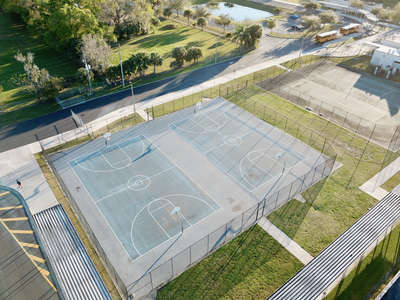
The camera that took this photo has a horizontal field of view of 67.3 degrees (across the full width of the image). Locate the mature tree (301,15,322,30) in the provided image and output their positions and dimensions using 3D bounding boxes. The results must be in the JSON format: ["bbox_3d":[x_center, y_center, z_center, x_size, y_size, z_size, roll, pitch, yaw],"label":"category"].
[{"bbox_3d":[46.259,-52.385,124.473,6.468,6.174,6.468,1,37,-1],"label":"mature tree"}]

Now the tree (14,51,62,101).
[{"bbox_3d":[-38.623,-17.496,71.509,8.200,10.500,8.200,1,37,-1],"label":"tree"}]

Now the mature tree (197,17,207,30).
[{"bbox_3d":[0.603,-52.573,125.165,4.150,5.590,4.150,1,36,0],"label":"mature tree"}]

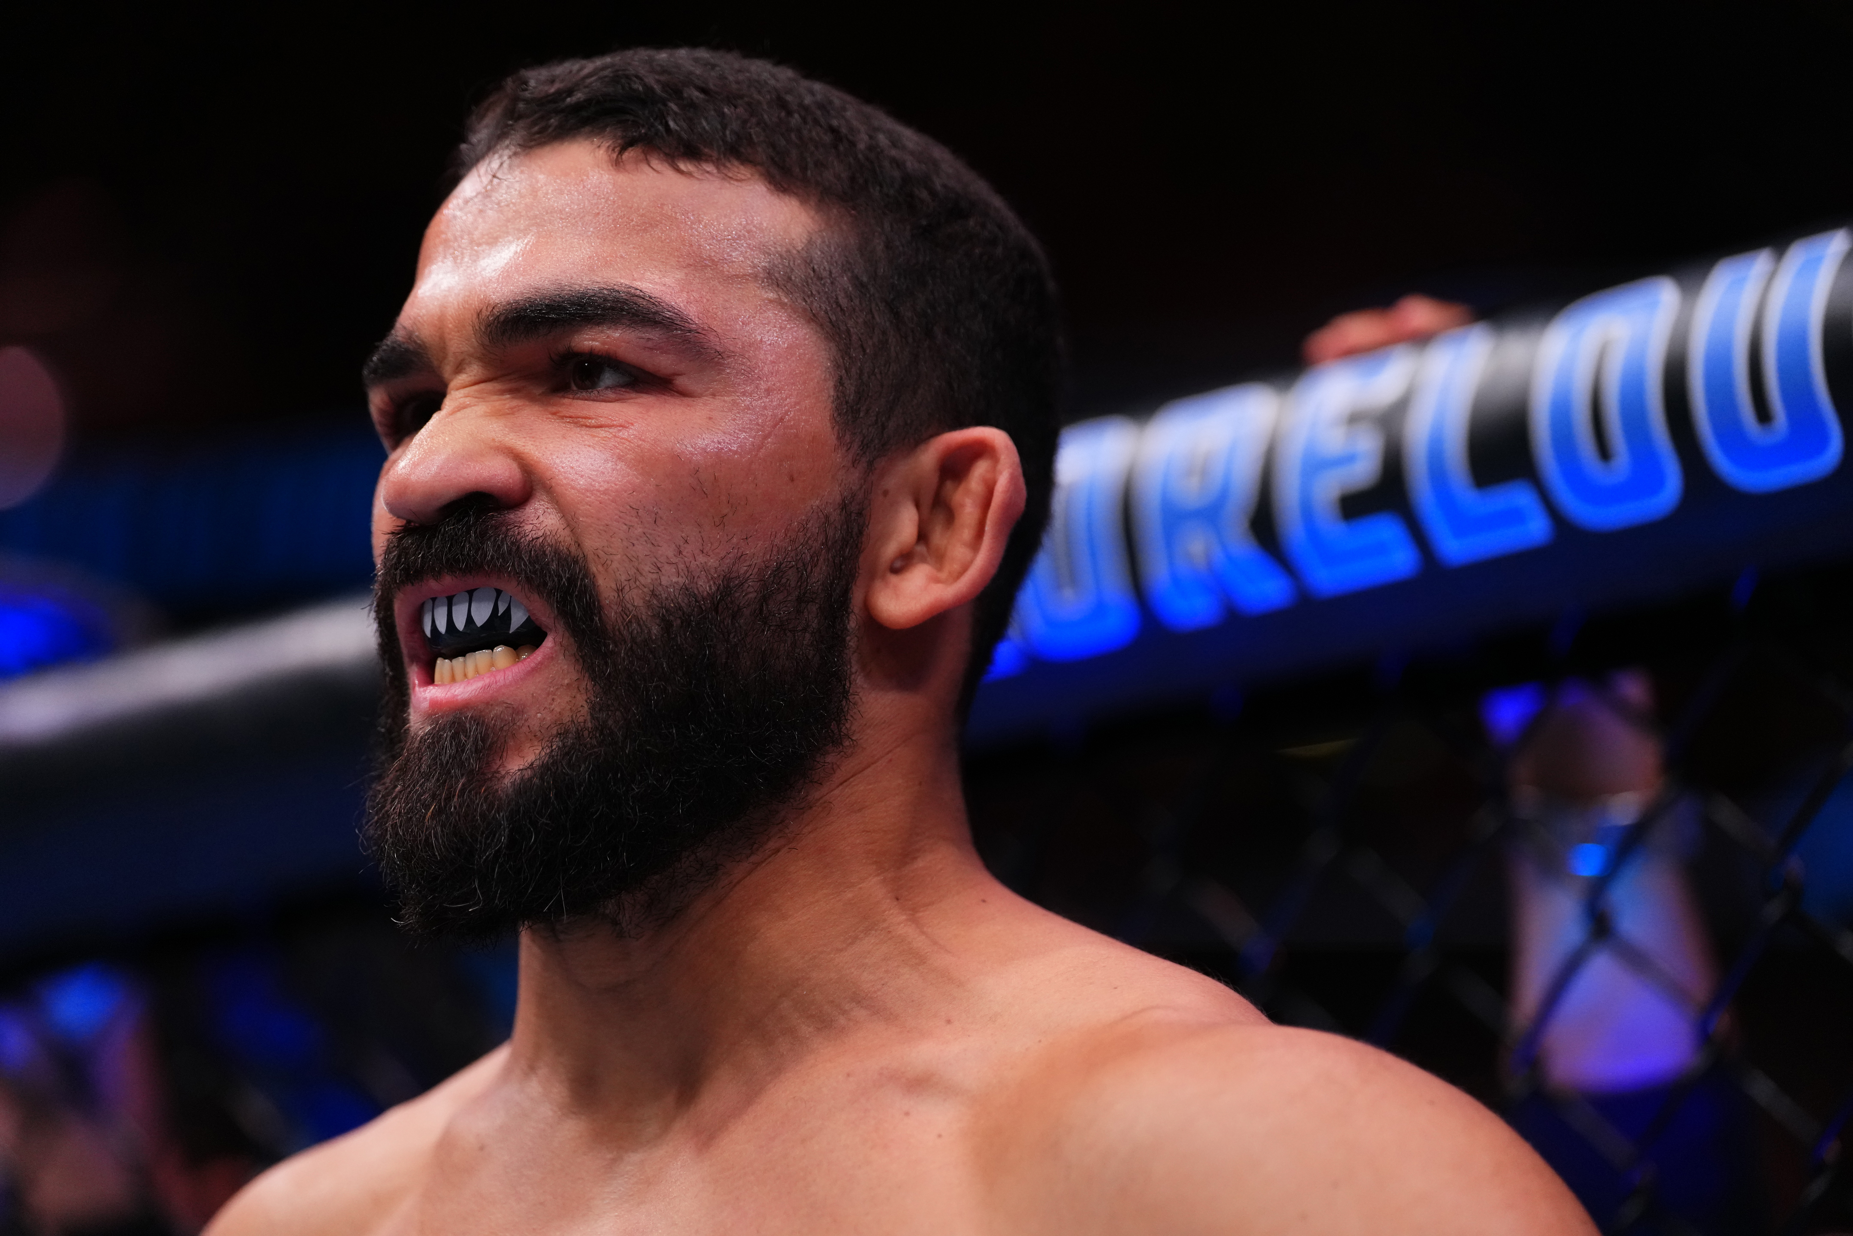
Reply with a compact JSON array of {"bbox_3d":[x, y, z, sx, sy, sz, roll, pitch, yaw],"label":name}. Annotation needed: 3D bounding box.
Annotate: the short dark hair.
[{"bbox_3d":[-0.053,-0.062,2.041,0.171,0.188,0.192,-15,-22,42],"label":"short dark hair"}]

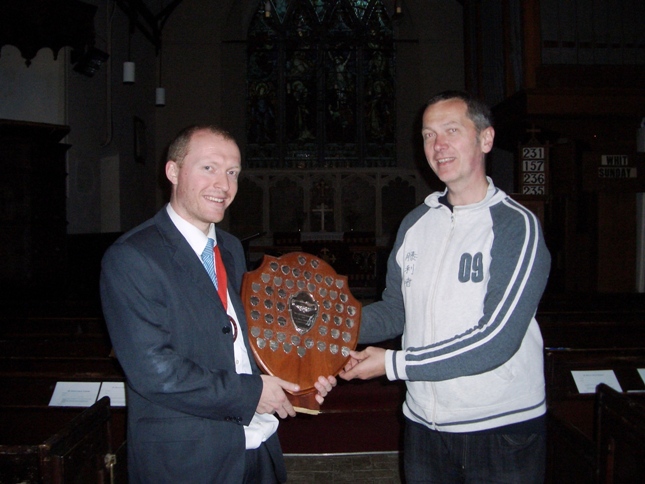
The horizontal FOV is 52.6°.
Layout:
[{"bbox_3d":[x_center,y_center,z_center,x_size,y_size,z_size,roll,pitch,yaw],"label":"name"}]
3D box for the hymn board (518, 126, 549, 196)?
[{"bbox_3d":[1.782,-0.656,5.500,0.260,0.660,0.045,0,0,5],"label":"hymn board"}]

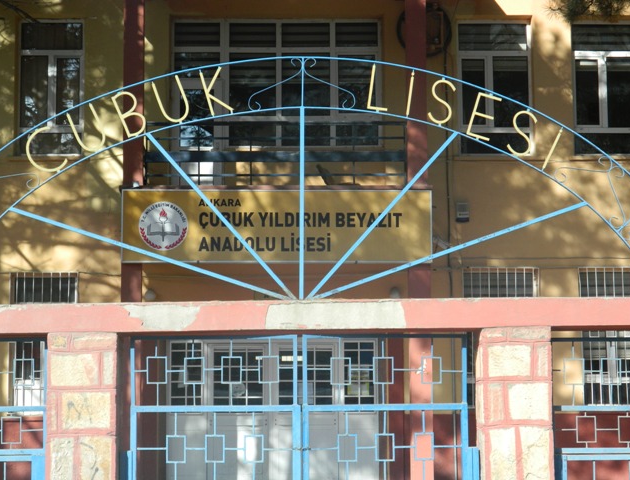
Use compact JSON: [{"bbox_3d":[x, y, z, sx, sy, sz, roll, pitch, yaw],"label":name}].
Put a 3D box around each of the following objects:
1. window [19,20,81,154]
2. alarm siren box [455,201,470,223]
[{"bbox_3d":[-3.770,-2.160,22.304,0.905,1.956,0.150,0,-8,-1],"label":"window"},{"bbox_3d":[2.137,-0.394,22.425,0.189,0.294,0.090,0,-8,-2],"label":"alarm siren box"}]

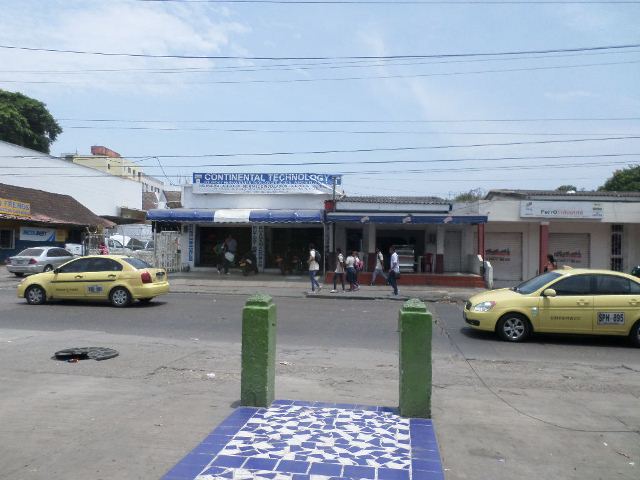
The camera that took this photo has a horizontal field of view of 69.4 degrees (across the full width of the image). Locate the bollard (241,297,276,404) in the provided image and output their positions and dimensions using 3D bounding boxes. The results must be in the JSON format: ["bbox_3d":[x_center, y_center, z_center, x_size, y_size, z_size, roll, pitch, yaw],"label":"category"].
[{"bbox_3d":[-0.689,1.211,5.140,0.290,1.200,0.290,1,0,8],"label":"bollard"}]

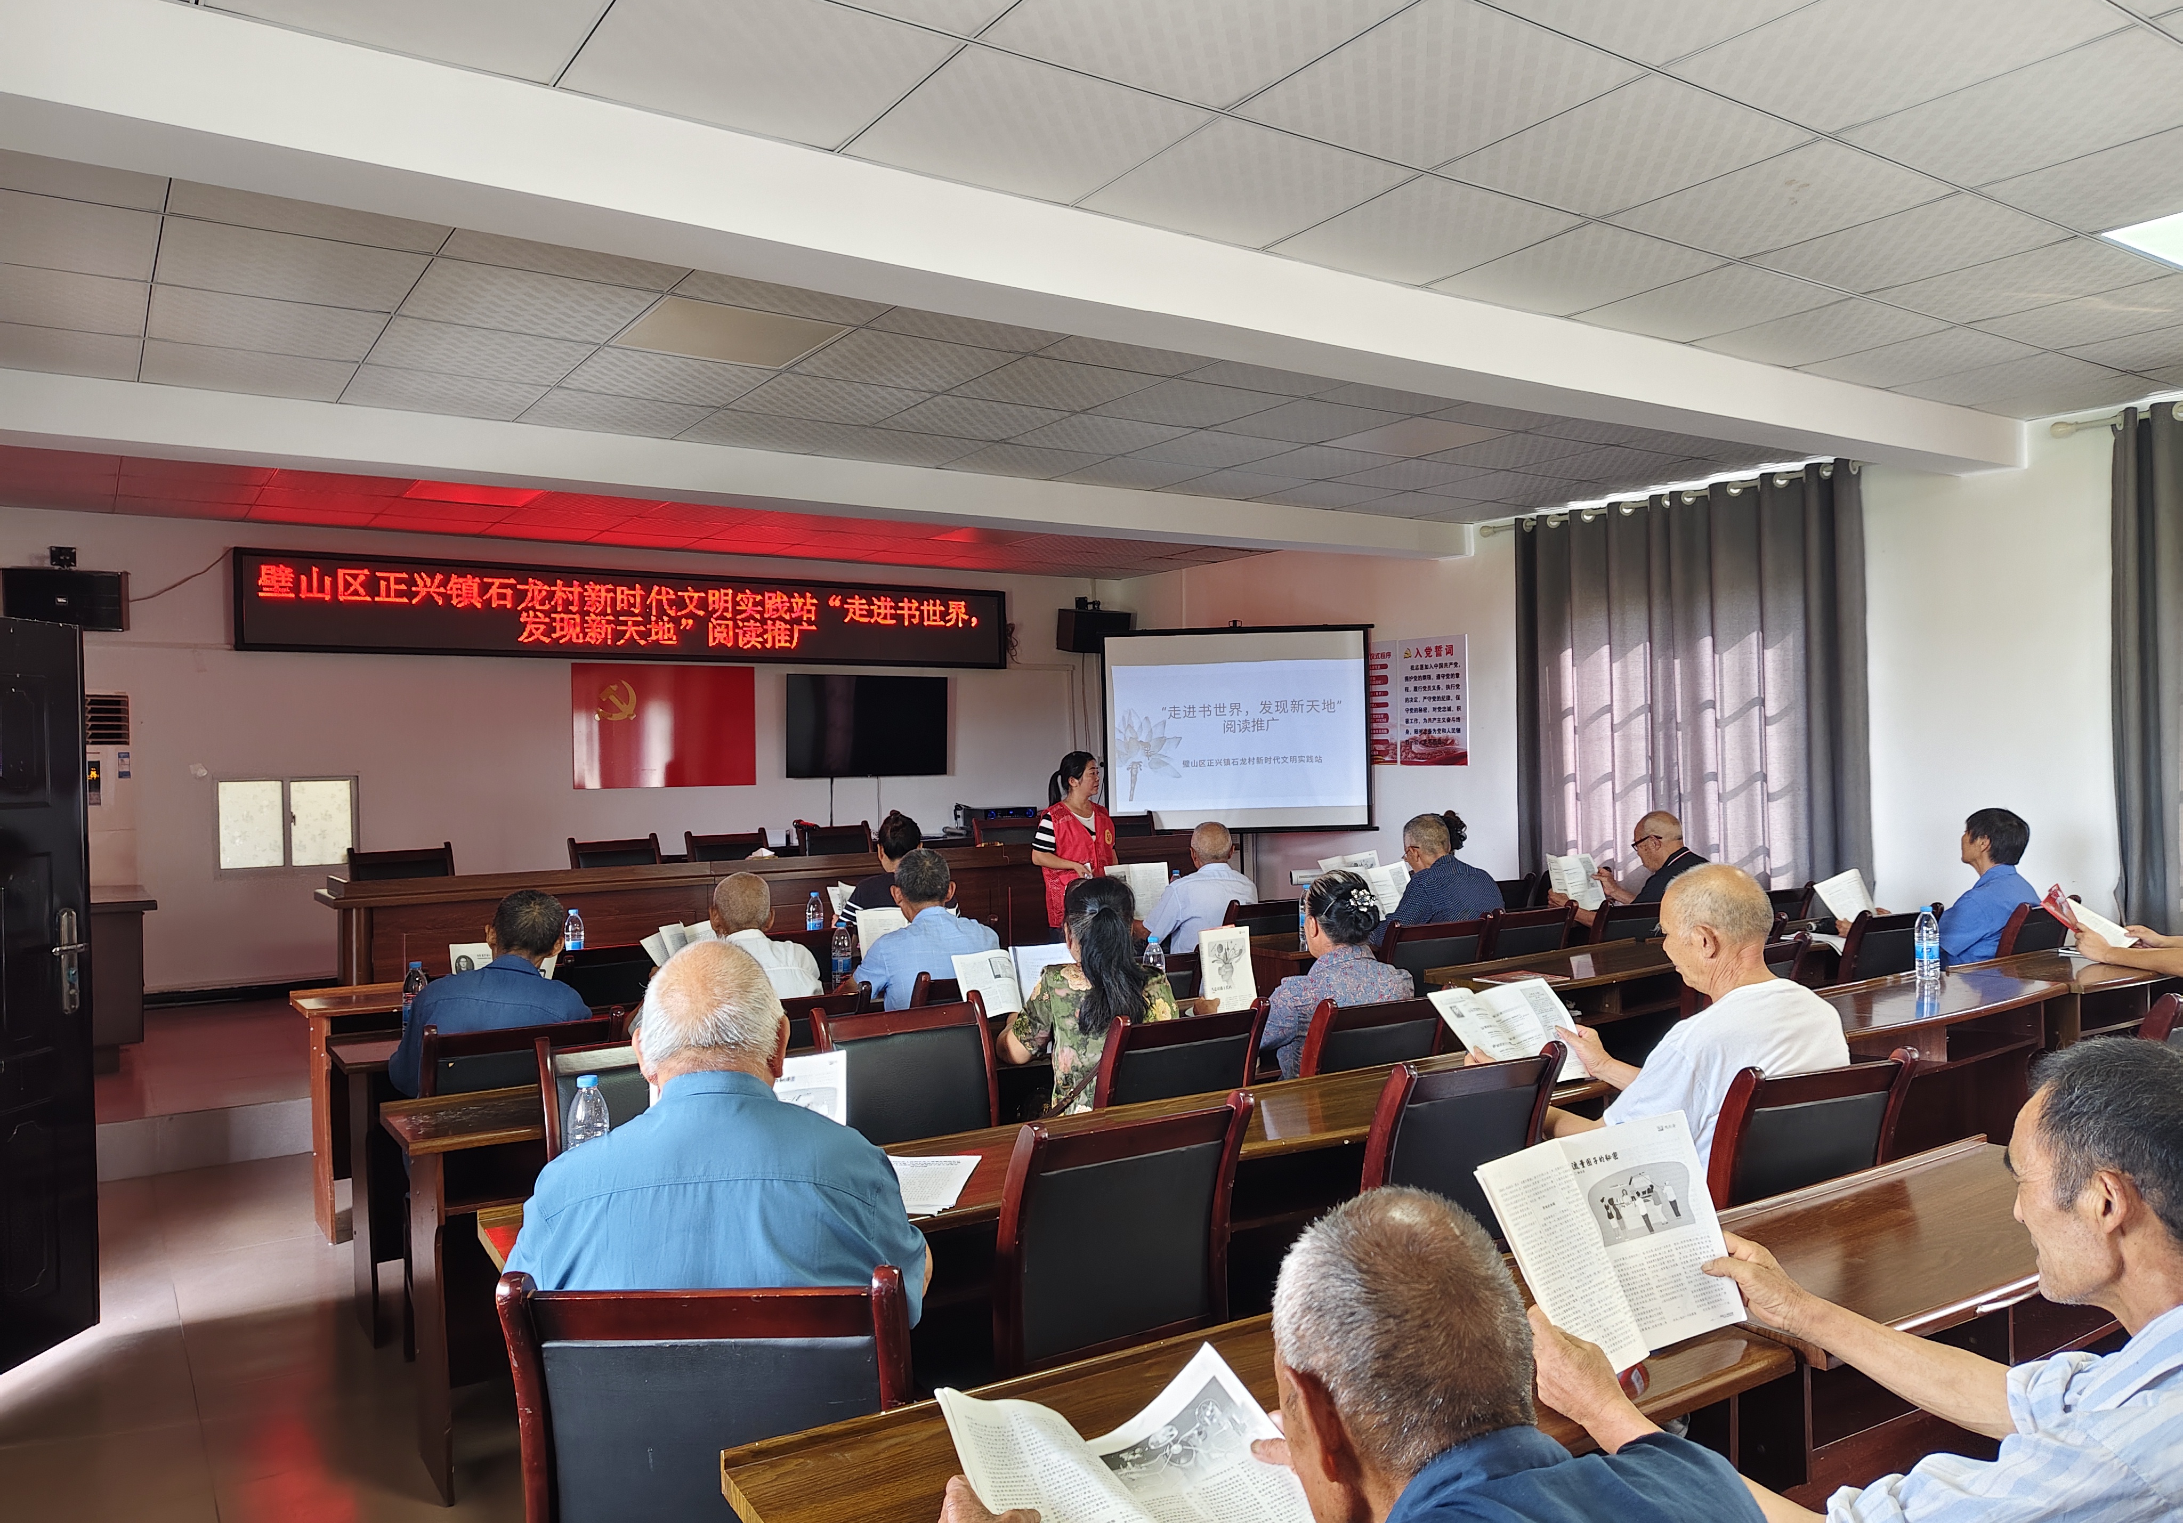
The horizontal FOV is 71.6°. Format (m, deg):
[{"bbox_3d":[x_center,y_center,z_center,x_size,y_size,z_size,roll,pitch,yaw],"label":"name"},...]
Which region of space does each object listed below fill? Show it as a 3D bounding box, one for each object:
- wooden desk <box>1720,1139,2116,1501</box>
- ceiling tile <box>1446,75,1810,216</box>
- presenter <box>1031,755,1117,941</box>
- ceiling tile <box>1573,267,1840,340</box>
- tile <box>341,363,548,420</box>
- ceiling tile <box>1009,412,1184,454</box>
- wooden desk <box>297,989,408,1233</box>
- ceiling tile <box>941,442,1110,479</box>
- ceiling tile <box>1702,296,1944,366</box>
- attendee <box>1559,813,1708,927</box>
[{"bbox_3d":[1.311,1.084,2.357,1.200,0.770,0.400,-1,0,-34],"label":"wooden desk"},{"bbox_3d":[1.202,-1.379,3.417,0.601,0.020,0.601,-1,0,-34],"label":"ceiling tile"},{"bbox_3d":[-0.068,0.714,7.240,0.420,1.537,0.290,-1,0,-38],"label":"presenter"},{"bbox_3d":[1.887,-1.391,4.613,0.609,0.015,0.596,-1,0,-34],"label":"ceiling tile"},{"bbox_3d":[-2.269,-1.290,5.305,0.595,0.015,0.585,-1,0,-34],"label":"tile"},{"bbox_3d":[0.047,-1.356,6.229,0.601,0.020,0.601,-1,0,-34],"label":"ceiling tile"},{"bbox_3d":[-2.055,1.140,5.230,1.200,0.770,0.400,-1,0,-34],"label":"wooden desk"},{"bbox_3d":[-0.291,-1.347,6.765,0.609,0.015,0.577,-1,0,-34],"label":"ceiling tile"},{"bbox_3d":[2.392,-1.399,4.953,0.609,0.015,0.596,-1,0,-34],"label":"ceiling tile"},{"bbox_3d":[2.248,0.812,6.284,0.780,1.210,0.520,-1,0,44],"label":"attendee"}]

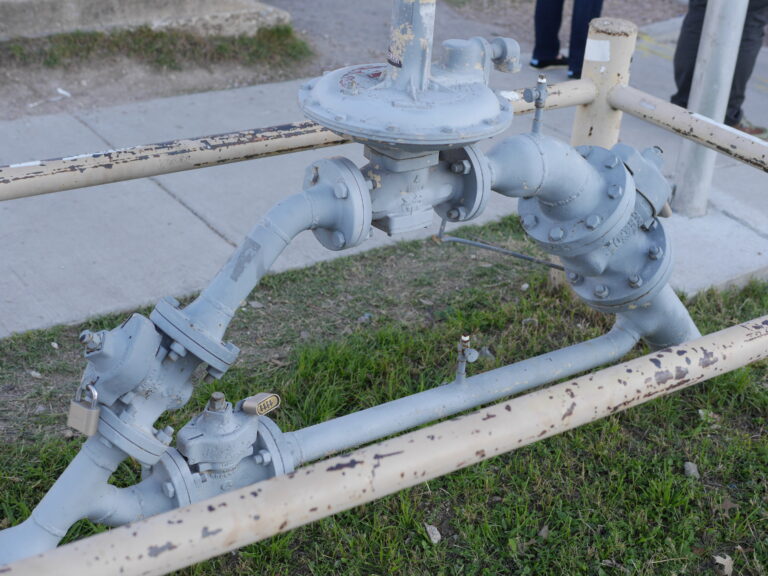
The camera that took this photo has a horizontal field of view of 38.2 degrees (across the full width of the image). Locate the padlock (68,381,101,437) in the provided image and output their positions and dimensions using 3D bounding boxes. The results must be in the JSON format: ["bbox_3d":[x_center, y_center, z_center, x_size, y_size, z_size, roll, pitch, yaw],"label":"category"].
[{"bbox_3d":[-0.470,0.191,1.735,0.050,0.081,0.026,18,27,6],"label":"padlock"}]

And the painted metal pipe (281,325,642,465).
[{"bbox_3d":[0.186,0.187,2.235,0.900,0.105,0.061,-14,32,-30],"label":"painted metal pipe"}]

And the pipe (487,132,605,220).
[{"bbox_3d":[0.294,-0.209,2.090,0.260,0.176,0.117,-14,32,-30],"label":"pipe"}]

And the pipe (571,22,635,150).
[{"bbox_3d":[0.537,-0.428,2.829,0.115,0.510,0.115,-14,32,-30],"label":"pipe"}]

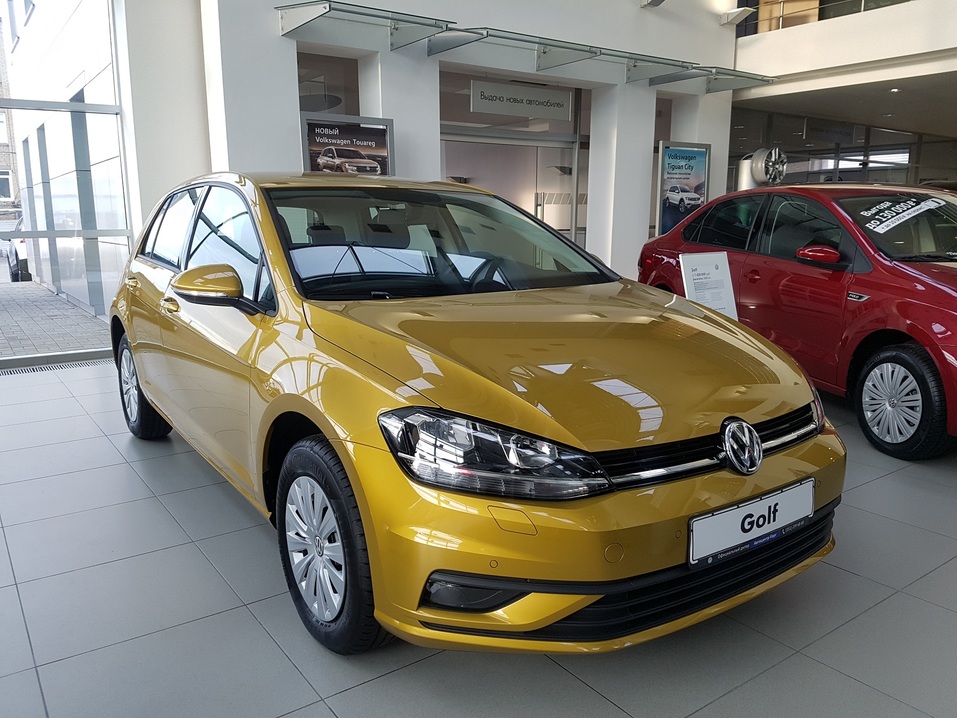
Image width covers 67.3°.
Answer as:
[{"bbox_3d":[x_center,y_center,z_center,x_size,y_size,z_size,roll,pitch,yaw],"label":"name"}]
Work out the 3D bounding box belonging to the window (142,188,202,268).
[{"bbox_3d":[-1.513,-0.663,3.534,0.060,0.380,0.870,20,-4,-36],"label":"window"}]

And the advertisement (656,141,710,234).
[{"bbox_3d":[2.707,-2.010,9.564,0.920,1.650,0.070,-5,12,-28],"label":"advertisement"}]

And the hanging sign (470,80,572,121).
[{"bbox_3d":[0.531,-3.033,8.485,1.420,0.343,0.050,-6,12,-29],"label":"hanging sign"}]

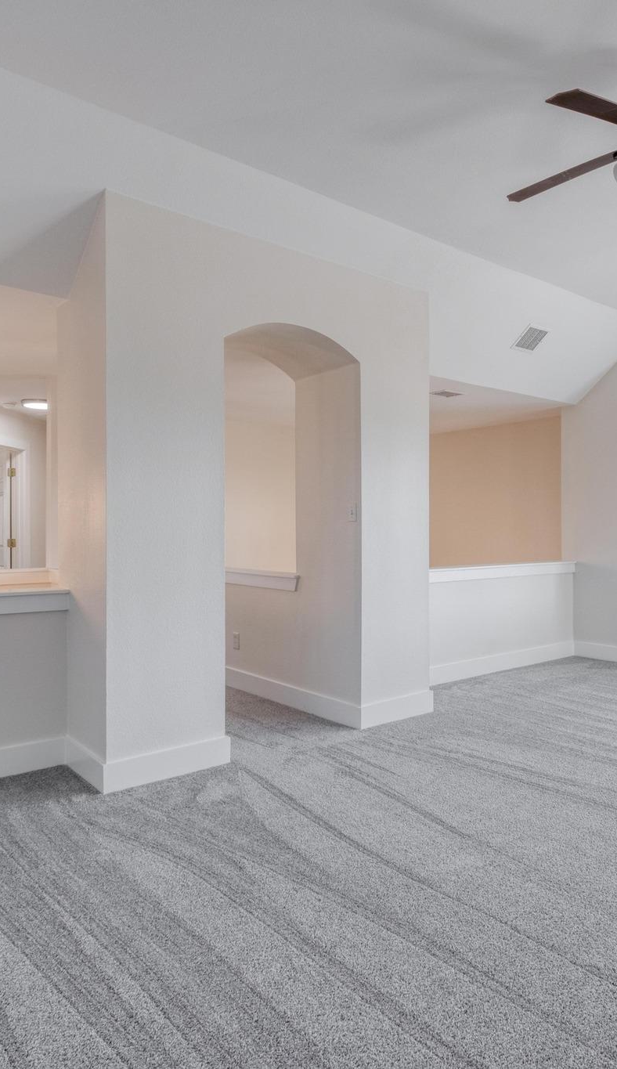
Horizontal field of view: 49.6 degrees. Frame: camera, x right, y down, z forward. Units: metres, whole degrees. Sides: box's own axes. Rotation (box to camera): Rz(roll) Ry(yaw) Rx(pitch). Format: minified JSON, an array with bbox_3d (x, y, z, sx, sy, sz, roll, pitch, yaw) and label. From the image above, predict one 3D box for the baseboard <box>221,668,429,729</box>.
[{"bbox_3d":[0.082,1.162,5.086,0.695,0.148,1.704,0,0,-38],"label":"baseboard"}]

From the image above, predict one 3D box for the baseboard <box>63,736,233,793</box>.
[{"bbox_3d":[-0.871,1.164,3.610,0.713,0.148,0.566,0,0,-38],"label":"baseboard"}]

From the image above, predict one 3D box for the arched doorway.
[{"bbox_3d":[-0.271,0.015,4.166,0.994,2.442,0.664,0,0,-38],"label":"arched doorway"}]

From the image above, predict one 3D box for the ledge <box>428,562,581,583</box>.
[{"bbox_3d":[1.585,0.342,5.930,2.743,0.111,0.228,0,0,-38],"label":"ledge"}]

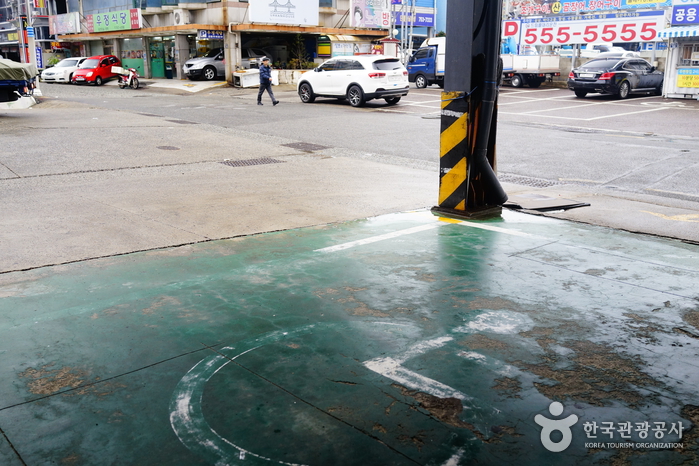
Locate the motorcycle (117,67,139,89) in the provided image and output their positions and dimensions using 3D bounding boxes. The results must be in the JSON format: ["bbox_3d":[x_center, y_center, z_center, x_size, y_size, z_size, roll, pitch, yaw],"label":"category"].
[{"bbox_3d":[-10.978,-7.705,33.800,1.880,1.060,0.680,10,18,34],"label":"motorcycle"}]

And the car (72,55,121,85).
[{"bbox_3d":[-13.620,-8.827,36.972,1.500,1.500,3.500,2,15,7],"label":"car"}]

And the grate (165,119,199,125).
[{"bbox_3d":[-4.420,-2.918,18.053,0.530,0.050,1.120,-11,18,-36],"label":"grate"}]

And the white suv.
[{"bbox_3d":[0.050,-5.521,24.399,1.890,1.690,4.770,-13,20,-40],"label":"white suv"}]

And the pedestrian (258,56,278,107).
[{"bbox_3d":[-2.876,-5.366,24.100,0.720,1.680,0.520,2,15,7],"label":"pedestrian"}]

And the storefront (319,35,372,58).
[{"bbox_3d":[-0.200,-10.544,41.276,1.300,2.750,3.900,13,20,41],"label":"storefront"}]

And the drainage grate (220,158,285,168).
[{"bbox_3d":[-1.620,-1.169,11.431,1.000,0.050,0.580,-10,18,-34],"label":"drainage grate"}]

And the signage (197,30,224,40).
[{"bbox_3d":[-7.417,-10.654,36.600,0.200,0.460,1.600,13,19,39],"label":"signage"}]

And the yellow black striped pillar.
[{"bbox_3d":[1.269,-0.916,7.572,0.360,1.280,0.380,13,20,41],"label":"yellow black striped pillar"}]

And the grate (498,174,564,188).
[{"bbox_3d":[2.450,-0.727,9.758,0.500,0.050,1.000,-13,20,-41],"label":"grate"}]

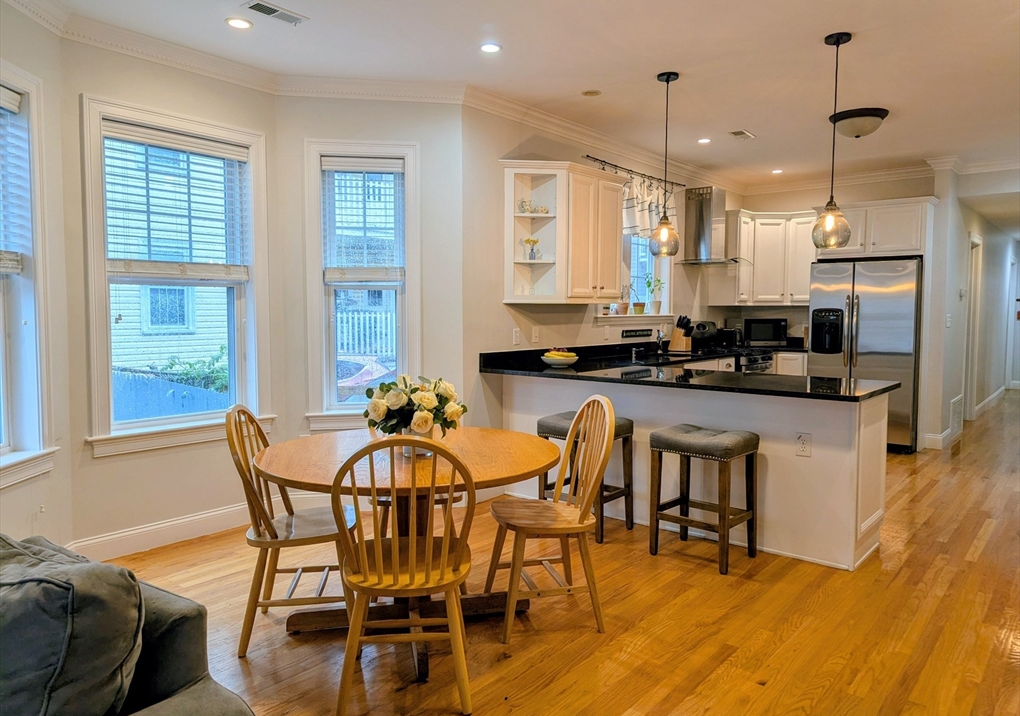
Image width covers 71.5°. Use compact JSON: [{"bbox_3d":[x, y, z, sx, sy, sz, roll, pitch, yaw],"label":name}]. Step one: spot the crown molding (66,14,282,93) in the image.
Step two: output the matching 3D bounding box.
[{"bbox_3d":[-1.766,-1.629,3.843,0.075,0.105,1.170,3,5,40],"label":"crown molding"}]

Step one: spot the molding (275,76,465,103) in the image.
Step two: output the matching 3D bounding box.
[{"bbox_3d":[-0.854,-1.659,4.369,1.134,0.105,0.075,0,4,-9],"label":"molding"}]

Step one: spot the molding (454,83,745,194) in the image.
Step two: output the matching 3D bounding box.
[{"bbox_3d":[1.204,-1.777,6.234,0.075,0.105,4.600,3,5,40],"label":"molding"}]

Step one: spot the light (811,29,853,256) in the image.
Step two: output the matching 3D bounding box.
[{"bbox_3d":[1.707,-1.123,3.716,0.190,1.098,0.190,3,5,40],"label":"light"}]

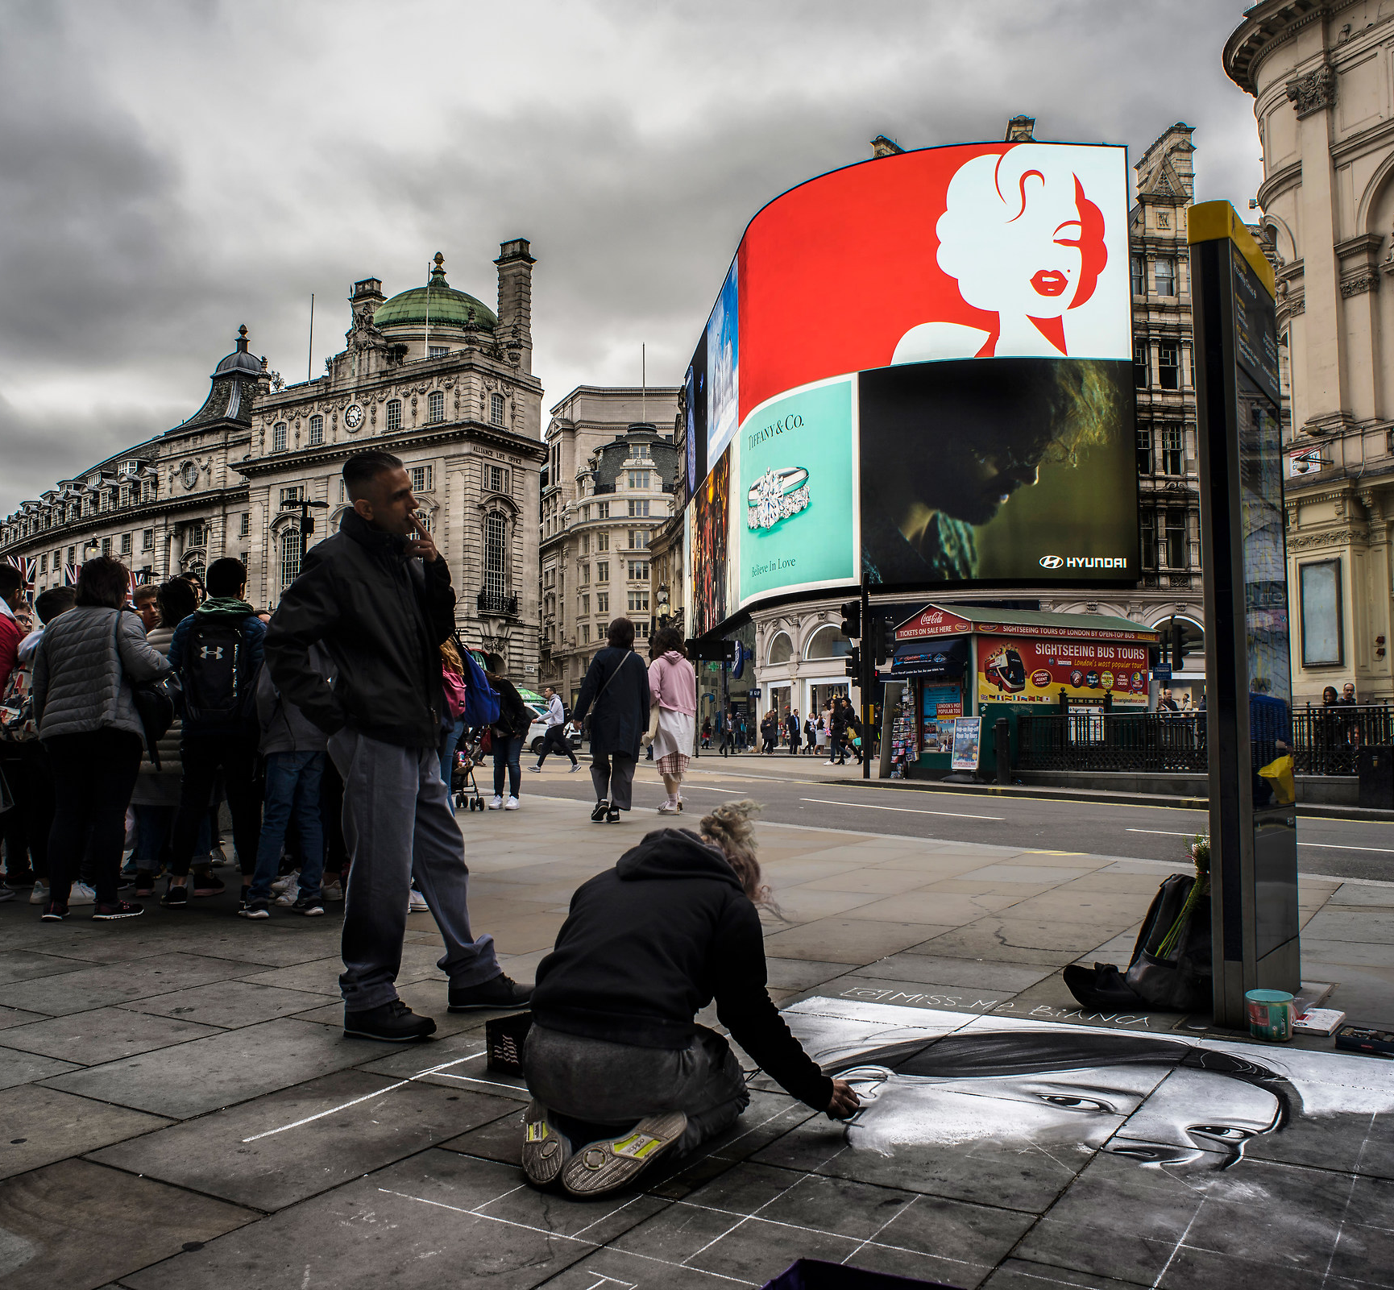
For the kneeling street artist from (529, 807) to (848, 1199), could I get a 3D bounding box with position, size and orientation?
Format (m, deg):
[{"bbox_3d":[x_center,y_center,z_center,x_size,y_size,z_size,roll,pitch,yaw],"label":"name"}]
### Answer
[{"bbox_3d":[-0.020,0.687,2.722,0.550,0.710,0.760,-2,-5,28],"label":"kneeling street artist"}]

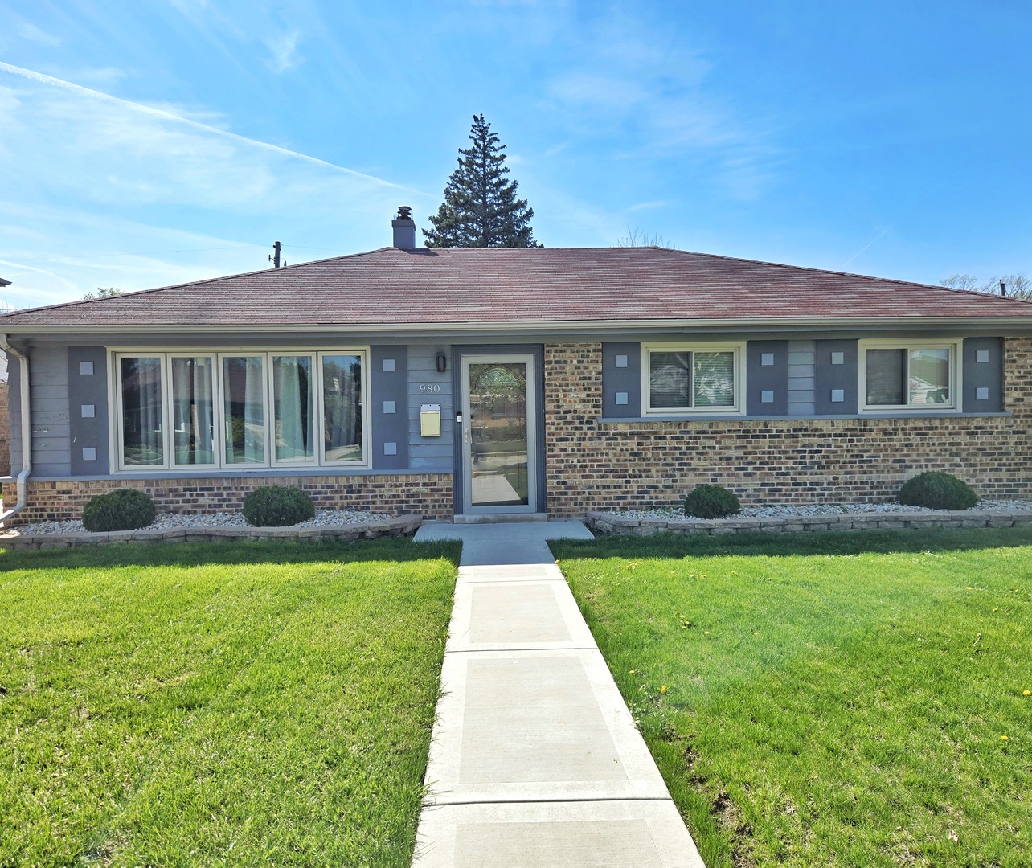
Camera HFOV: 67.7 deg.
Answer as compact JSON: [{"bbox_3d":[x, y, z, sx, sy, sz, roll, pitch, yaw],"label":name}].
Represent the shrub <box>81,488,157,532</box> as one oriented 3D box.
[{"bbox_3d":[-4.450,0.835,8.620,0.770,0.460,0.750,-1,2,0],"label":"shrub"}]

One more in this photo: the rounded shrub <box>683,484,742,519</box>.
[{"bbox_3d":[2.290,0.775,8.970,0.680,0.400,0.660,-1,2,0],"label":"rounded shrub"}]

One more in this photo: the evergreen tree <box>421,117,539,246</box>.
[{"bbox_3d":[-1.293,-5.873,29.832,6.600,12.825,6.600,-1,2,0],"label":"evergreen tree"}]

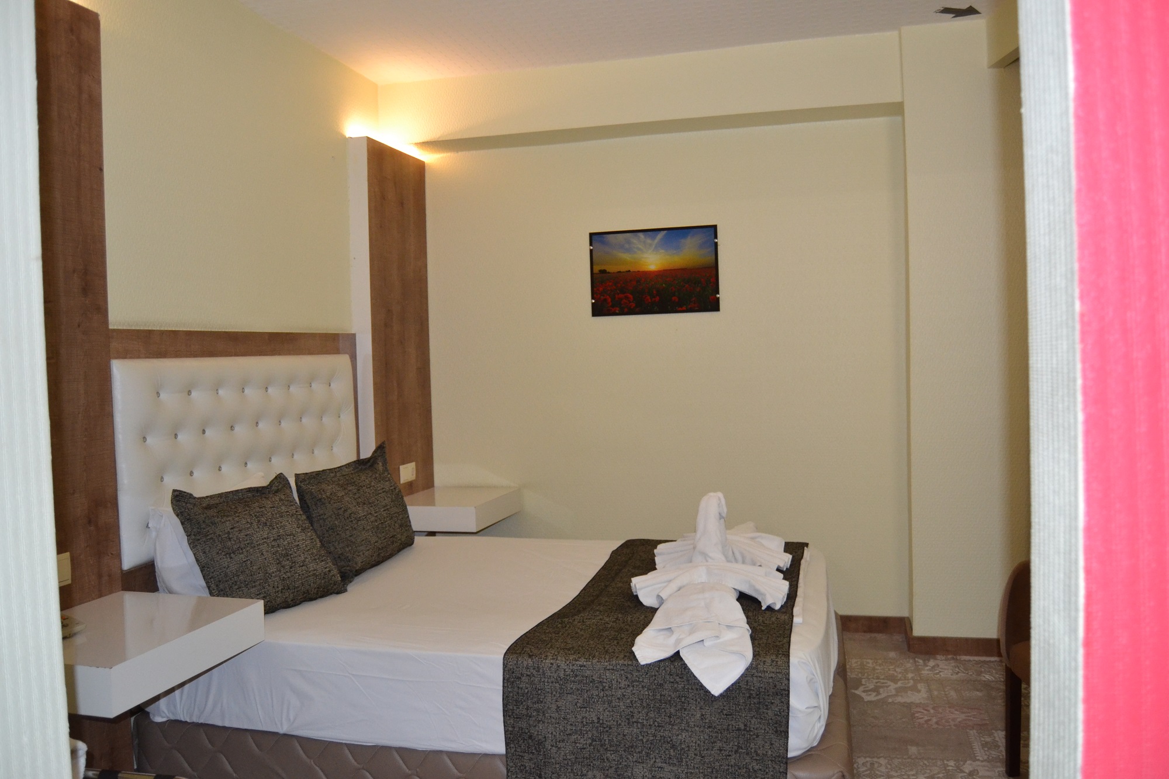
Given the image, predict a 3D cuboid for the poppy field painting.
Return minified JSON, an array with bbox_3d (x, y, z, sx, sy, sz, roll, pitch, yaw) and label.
[{"bbox_3d":[0.321,-0.549,4.242,0.602,0.399,0.023,-1,2,14],"label":"poppy field painting"}]

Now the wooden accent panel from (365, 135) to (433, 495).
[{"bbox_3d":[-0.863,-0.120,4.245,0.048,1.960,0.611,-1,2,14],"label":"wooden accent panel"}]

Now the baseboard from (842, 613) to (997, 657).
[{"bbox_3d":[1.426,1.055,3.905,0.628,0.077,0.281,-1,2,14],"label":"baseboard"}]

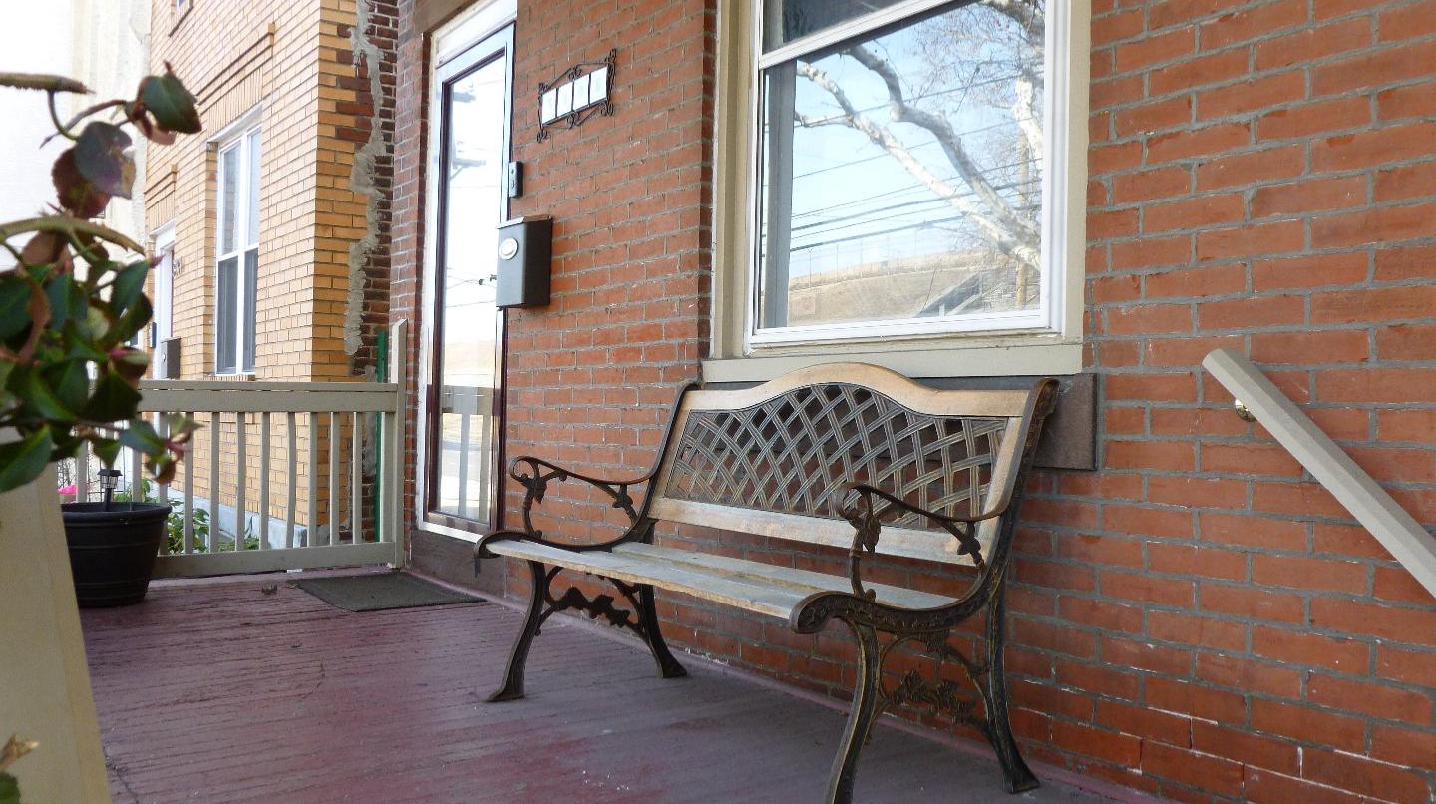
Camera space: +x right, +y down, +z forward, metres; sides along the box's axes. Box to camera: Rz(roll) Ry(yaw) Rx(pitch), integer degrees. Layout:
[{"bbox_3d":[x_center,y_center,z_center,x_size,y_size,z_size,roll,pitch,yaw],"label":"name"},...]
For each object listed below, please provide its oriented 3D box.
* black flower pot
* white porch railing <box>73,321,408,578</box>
[{"bbox_3d":[-2.283,0.561,4.284,0.469,0.350,0.469,2,-1,-37],"label":"black flower pot"},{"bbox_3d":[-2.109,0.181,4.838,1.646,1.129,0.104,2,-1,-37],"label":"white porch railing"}]

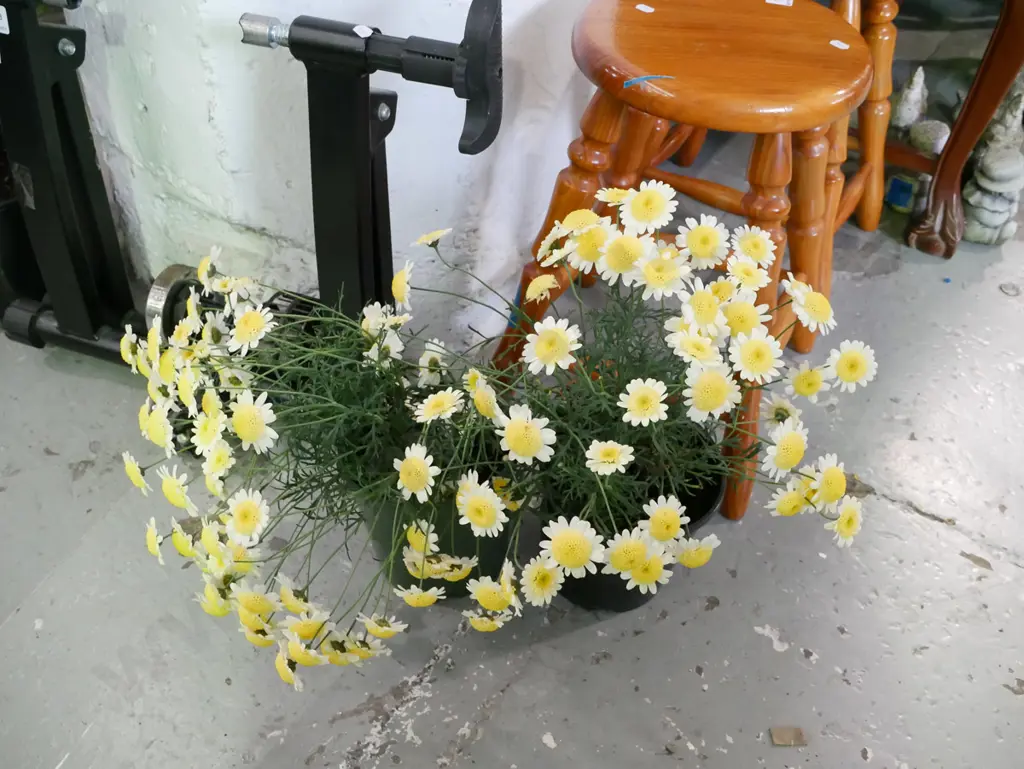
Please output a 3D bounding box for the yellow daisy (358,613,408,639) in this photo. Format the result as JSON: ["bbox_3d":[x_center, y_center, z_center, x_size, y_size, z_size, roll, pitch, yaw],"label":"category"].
[{"bbox_3d":[-0.117,0.219,0.915,0.046,0.017,0.046,13,3,10],"label":"yellow daisy"}]

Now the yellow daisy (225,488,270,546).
[{"bbox_3d":[-0.230,0.116,0.875,0.050,0.016,0.050,26,92,22],"label":"yellow daisy"}]

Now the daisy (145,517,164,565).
[{"bbox_3d":[-0.334,0.146,0.940,0.016,0.045,0.045,-11,45,-26],"label":"daisy"}]

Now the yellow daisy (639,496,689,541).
[{"bbox_3d":[0.141,0.123,0.922,0.047,0.047,0.020,8,22,5],"label":"yellow daisy"}]

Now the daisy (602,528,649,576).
[{"bbox_3d":[0.101,0.147,0.870,0.048,0.048,0.018,11,12,9],"label":"daisy"}]

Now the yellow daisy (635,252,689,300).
[{"bbox_3d":[0.132,-0.096,0.890,0.048,0.017,0.048,27,65,23],"label":"yellow daisy"}]

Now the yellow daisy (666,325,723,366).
[{"bbox_3d":[0.158,-0.034,0.870,0.050,0.016,0.050,-13,46,-27],"label":"yellow daisy"}]

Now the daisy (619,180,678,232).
[{"bbox_3d":[0.118,-0.153,0.870,0.051,0.017,0.051,21,88,18],"label":"daisy"}]

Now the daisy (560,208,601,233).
[{"bbox_3d":[0.062,-0.143,0.890,0.048,0.018,0.048,-32,33,-30],"label":"daisy"}]

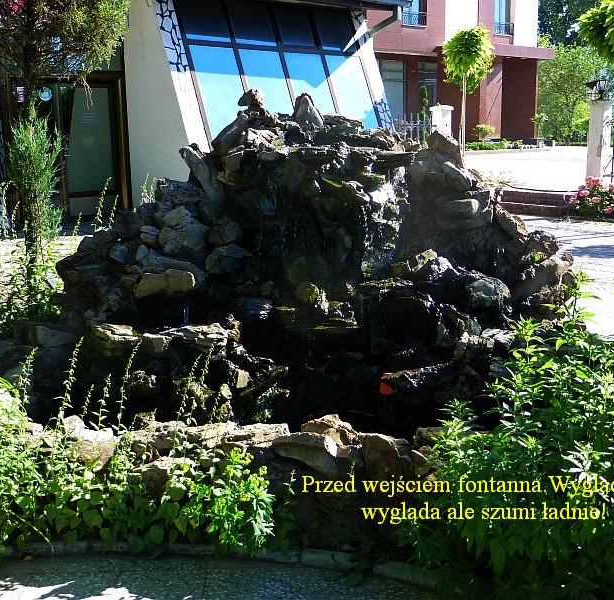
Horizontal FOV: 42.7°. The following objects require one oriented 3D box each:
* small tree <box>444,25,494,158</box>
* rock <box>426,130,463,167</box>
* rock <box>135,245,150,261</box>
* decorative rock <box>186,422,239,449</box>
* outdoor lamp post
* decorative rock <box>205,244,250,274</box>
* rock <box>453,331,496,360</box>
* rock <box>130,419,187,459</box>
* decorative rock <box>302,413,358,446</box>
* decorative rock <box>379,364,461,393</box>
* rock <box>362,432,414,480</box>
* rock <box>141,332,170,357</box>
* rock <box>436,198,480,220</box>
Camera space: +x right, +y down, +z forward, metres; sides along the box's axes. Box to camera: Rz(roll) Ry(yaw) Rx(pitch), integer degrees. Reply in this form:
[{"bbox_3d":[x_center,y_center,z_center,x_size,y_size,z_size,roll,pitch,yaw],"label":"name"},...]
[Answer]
[{"bbox_3d":[4.289,-5.372,21.000,1.335,3.862,1.360,1,12,11],"label":"small tree"},{"bbox_3d":[0.962,-1.060,5.500,0.261,0.230,0.200,1,12,10],"label":"rock"},{"bbox_3d":[-1.015,-0.293,4.850,0.086,0.091,0.085,-3,13,-12],"label":"rock"},{"bbox_3d":[-0.397,0.569,3.300,0.205,0.085,0.140,-1,12,0],"label":"decorative rock"},{"bbox_3d":[4.547,-3.295,12.300,0.370,0.340,0.360,-1,12,0],"label":"outdoor lamp post"},{"bbox_3d":[-0.470,-0.240,4.650,0.258,0.157,0.200,-2,13,-6],"label":"decorative rock"},{"bbox_3d":[0.991,0.269,4.650,0.244,0.162,0.220,1,12,12],"label":"rock"},{"bbox_3d":[-0.642,0.607,3.420,0.241,0.125,0.190,-3,13,-11],"label":"rock"},{"bbox_3d":[0.103,0.573,3.450,0.250,0.128,0.220,-1,12,2],"label":"decorative rock"},{"bbox_3d":[0.587,0.404,4.100,0.413,0.115,0.220,1,13,8],"label":"decorative rock"},{"bbox_3d":[0.310,0.604,3.030,0.190,0.180,0.160,-1,12,0],"label":"rock"},{"bbox_3d":[-0.796,0.232,4.100,0.150,0.115,0.130,-1,12,0],"label":"rock"},{"bbox_3d":[1.006,-0.605,5.250,0.288,0.134,0.220,1,12,11],"label":"rock"}]

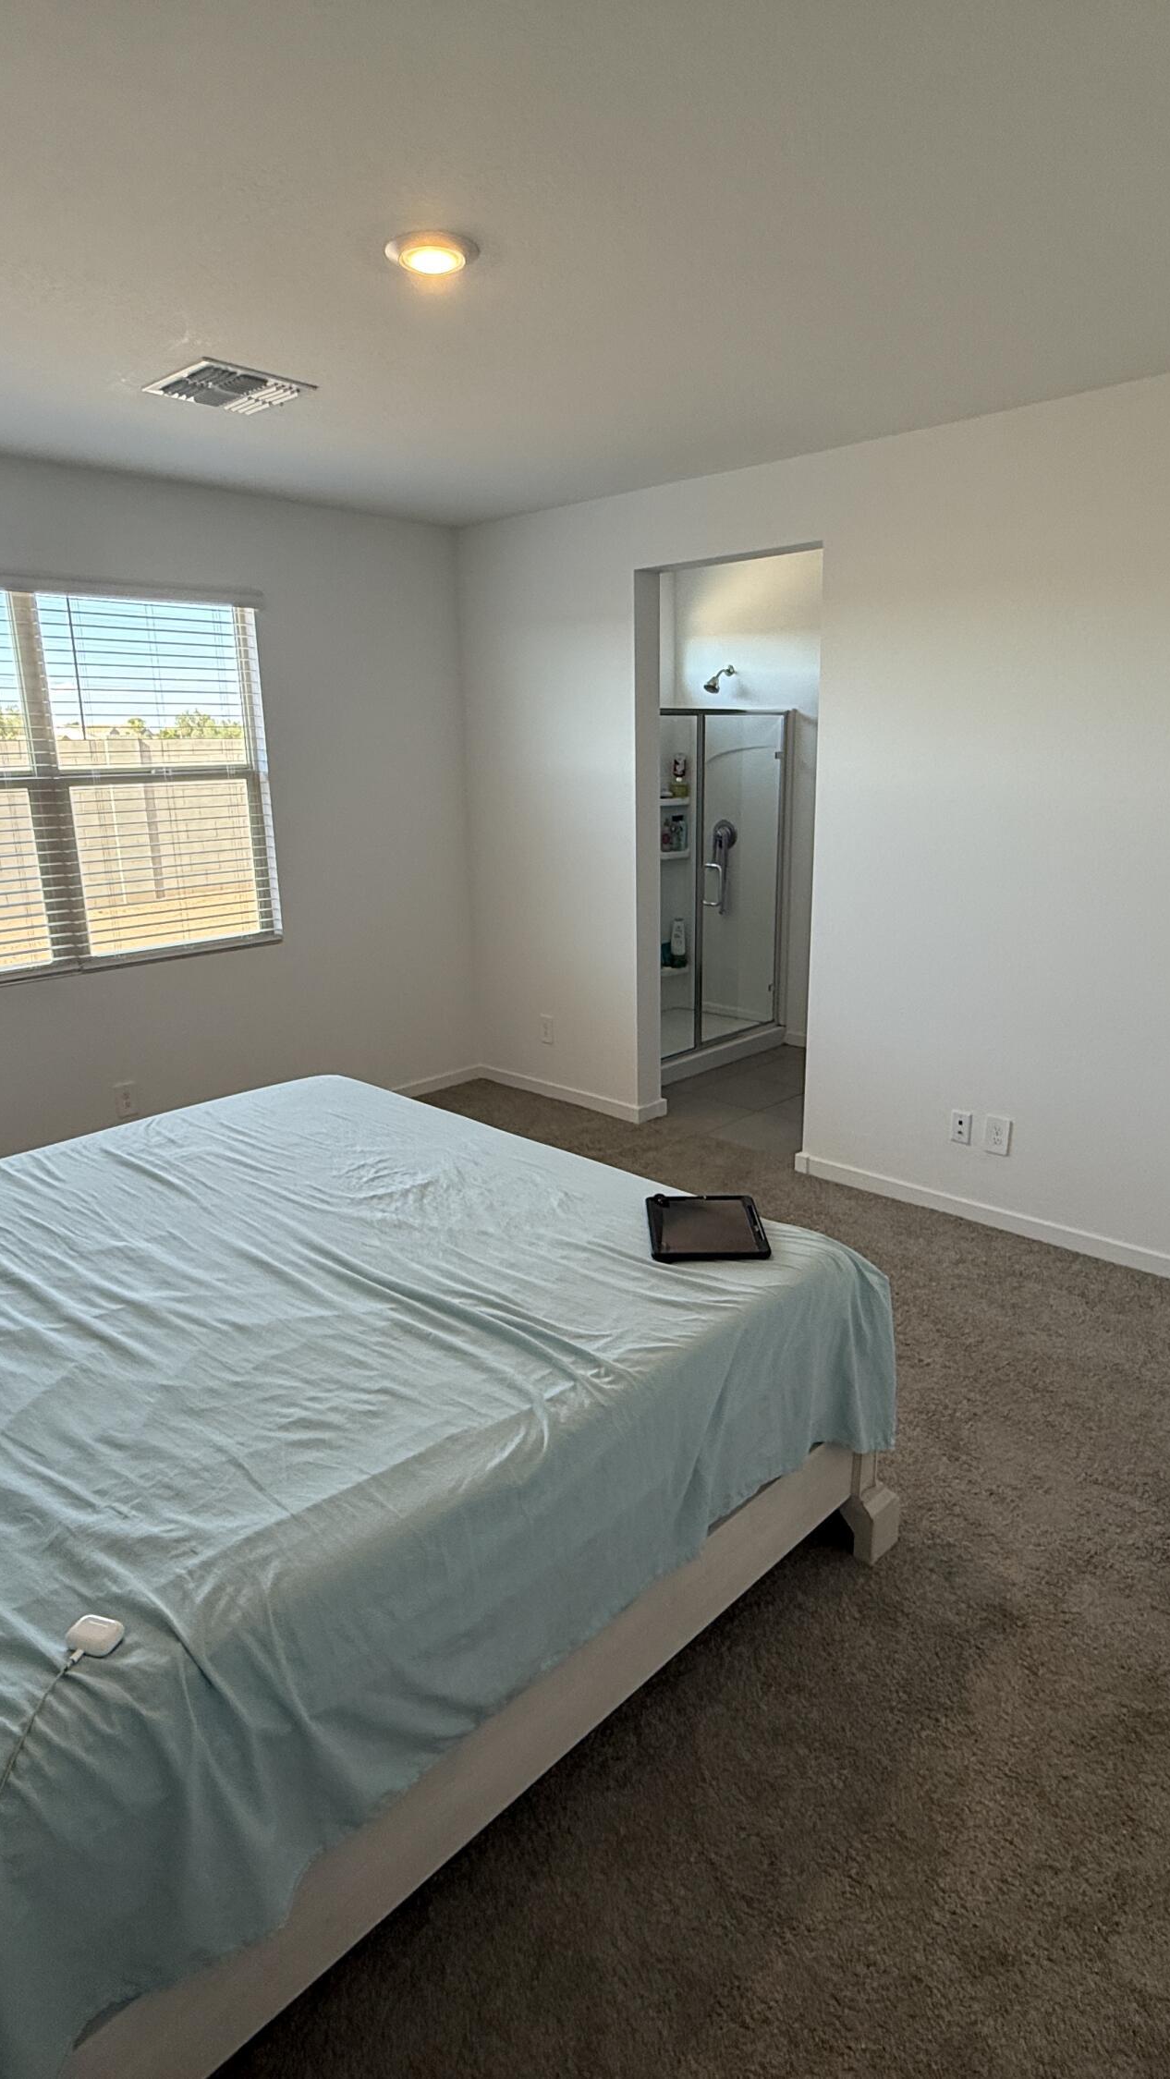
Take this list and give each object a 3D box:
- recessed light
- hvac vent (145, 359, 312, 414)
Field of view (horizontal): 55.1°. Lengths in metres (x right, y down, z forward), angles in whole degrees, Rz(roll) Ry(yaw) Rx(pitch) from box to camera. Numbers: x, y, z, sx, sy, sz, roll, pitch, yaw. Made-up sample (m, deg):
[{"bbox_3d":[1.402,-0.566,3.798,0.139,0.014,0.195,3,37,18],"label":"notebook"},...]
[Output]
[{"bbox_3d":[-0.316,-1.623,2.336,0.195,0.030,0.195,-1,15,0],"label":"recessed light"},{"bbox_3d":[-1.014,-1.849,3.213,0.365,0.022,0.365,13,20,42],"label":"hvac vent"}]

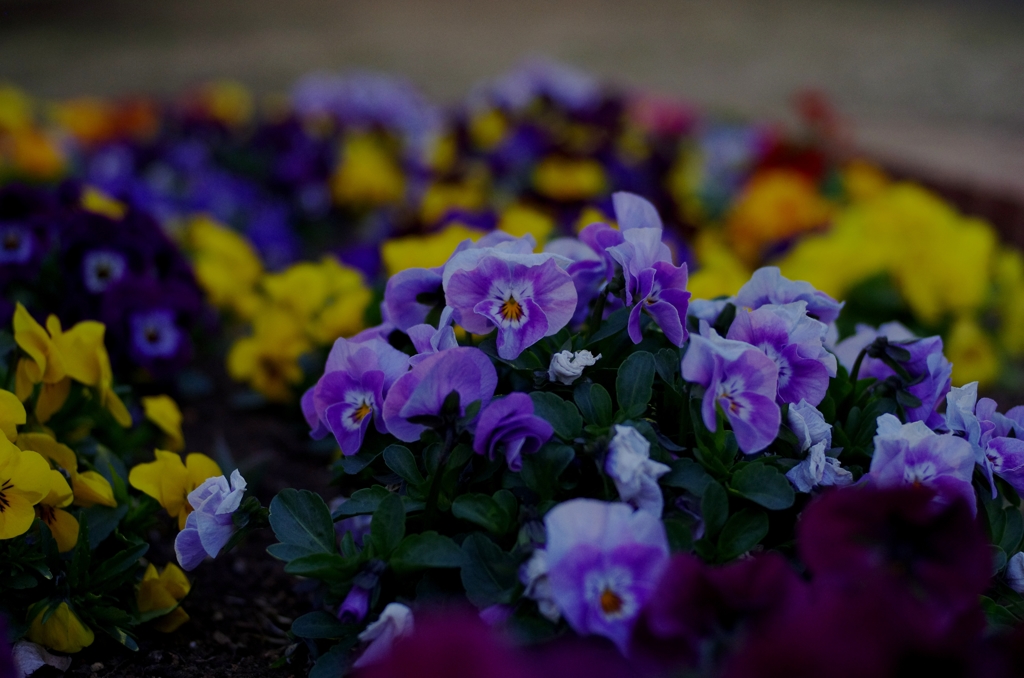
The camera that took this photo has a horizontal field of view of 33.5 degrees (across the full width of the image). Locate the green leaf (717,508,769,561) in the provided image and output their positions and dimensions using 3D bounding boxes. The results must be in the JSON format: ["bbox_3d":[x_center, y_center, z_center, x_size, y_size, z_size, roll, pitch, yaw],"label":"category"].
[{"bbox_3d":[0.081,0.069,0.600,0.018,0.017,0.010,0,17,0],"label":"green leaf"}]

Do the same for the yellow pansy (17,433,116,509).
[{"bbox_3d":[-0.160,0.047,0.610,0.033,0.027,0.032,5,17,17],"label":"yellow pansy"}]

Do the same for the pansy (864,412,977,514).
[{"bbox_3d":[0.155,0.049,0.645,0.041,0.041,0.022,0,17,0],"label":"pansy"}]

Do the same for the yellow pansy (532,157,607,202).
[{"bbox_3d":[0.041,-0.114,1.220,0.046,0.028,0.028,0,17,0],"label":"yellow pansy"}]

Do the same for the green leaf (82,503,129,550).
[{"bbox_3d":[-0.143,0.066,0.600,0.017,0.017,0.010,0,17,0],"label":"green leaf"}]

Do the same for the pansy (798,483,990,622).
[{"bbox_3d":[0.104,0.059,0.465,0.051,0.042,0.023,1,15,5],"label":"pansy"}]

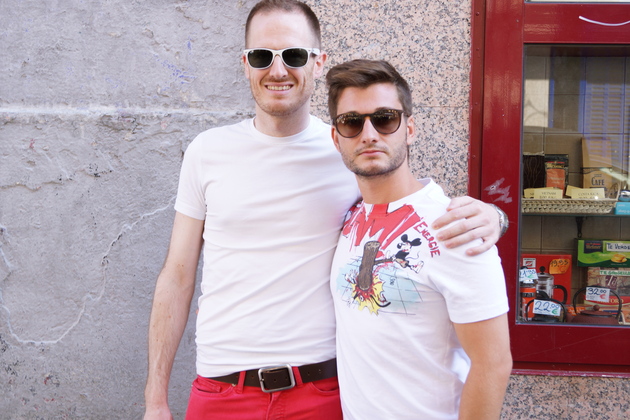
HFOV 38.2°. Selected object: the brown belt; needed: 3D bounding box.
[{"bbox_3d":[-0.099,0.337,1.970,0.325,0.065,0.230,0,4,-6],"label":"brown belt"}]

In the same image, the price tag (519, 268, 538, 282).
[{"bbox_3d":[0.575,0.175,2.450,0.053,0.030,0.004,-3,4,5],"label":"price tag"}]

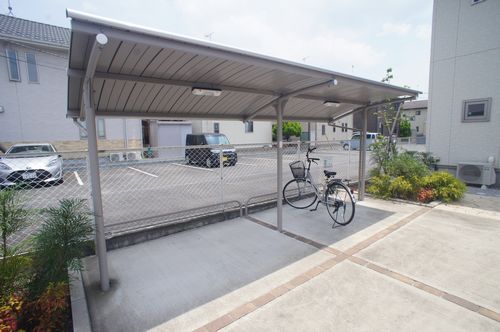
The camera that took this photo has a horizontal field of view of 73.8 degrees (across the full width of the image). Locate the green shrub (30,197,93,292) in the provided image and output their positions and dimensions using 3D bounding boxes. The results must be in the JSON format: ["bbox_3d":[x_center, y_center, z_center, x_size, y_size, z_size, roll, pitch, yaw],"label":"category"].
[{"bbox_3d":[-1.982,0.804,3.500,0.650,0.950,0.650,-1,8,0],"label":"green shrub"}]

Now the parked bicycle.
[{"bbox_3d":[1.216,0.351,5.700,0.600,1.100,1.700,-4,8,-25],"label":"parked bicycle"}]

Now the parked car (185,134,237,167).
[{"bbox_3d":[-2.092,-0.867,17.500,1.480,1.660,3.400,-5,9,-31],"label":"parked car"}]

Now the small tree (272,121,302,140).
[{"bbox_3d":[4.055,-3.947,36.000,3.100,3.200,3.000,-1,8,0],"label":"small tree"}]

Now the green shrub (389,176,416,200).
[{"bbox_3d":[3.344,0.493,7.300,0.600,0.540,0.620,7,11,44],"label":"green shrub"}]

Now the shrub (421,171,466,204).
[{"bbox_3d":[4.156,0.440,7.150,0.900,0.680,0.950,7,11,44],"label":"shrub"}]

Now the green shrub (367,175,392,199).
[{"bbox_3d":[2.879,0.467,7.400,0.580,0.550,0.580,7,11,44],"label":"green shrub"}]

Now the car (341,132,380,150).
[{"bbox_3d":[10.170,-2.217,30.500,3.500,1.680,1.500,2,8,18],"label":"car"}]

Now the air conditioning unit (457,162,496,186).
[{"bbox_3d":[6.050,0.211,8.900,0.300,0.560,0.820,-5,9,-31],"label":"air conditioning unit"}]

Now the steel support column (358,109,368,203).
[{"bbox_3d":[2.367,-0.244,6.886,0.090,1.960,0.090,6,10,44],"label":"steel support column"}]

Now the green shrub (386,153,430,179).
[{"bbox_3d":[3.809,0.060,8.000,0.950,0.800,1.050,7,11,44],"label":"green shrub"}]

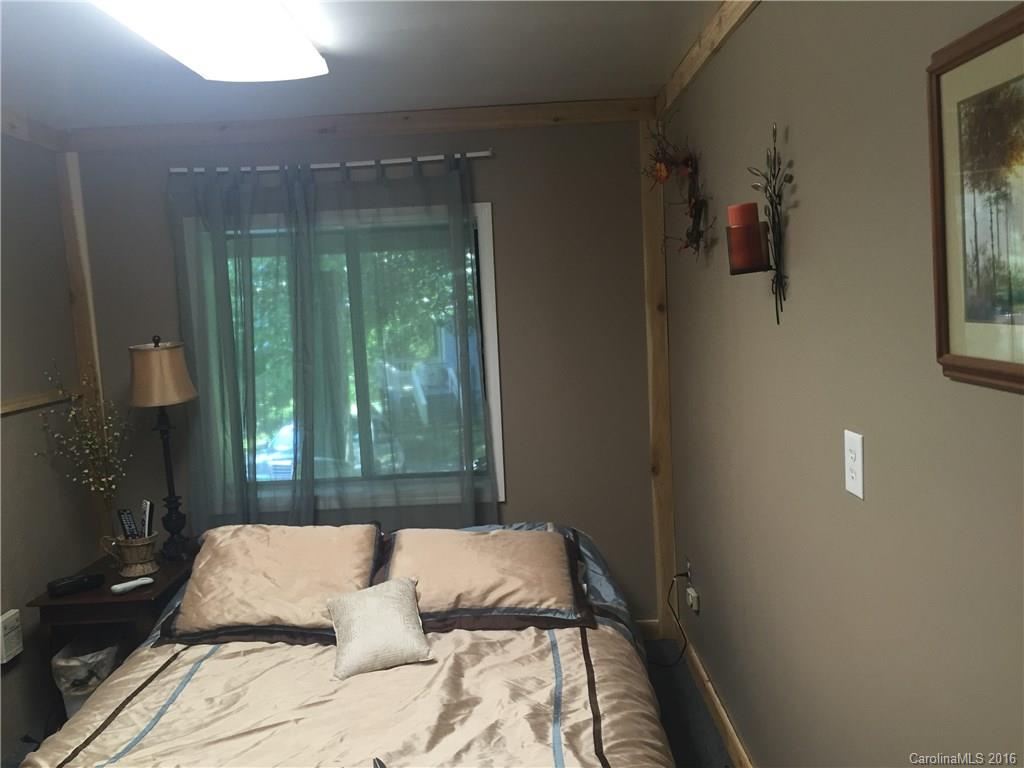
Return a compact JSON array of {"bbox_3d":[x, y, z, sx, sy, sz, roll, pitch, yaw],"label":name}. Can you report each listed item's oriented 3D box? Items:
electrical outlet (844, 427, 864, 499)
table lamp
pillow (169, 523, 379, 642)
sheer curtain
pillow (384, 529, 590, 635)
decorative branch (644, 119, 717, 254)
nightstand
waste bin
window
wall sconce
[{"bbox_3d":[0.634,0.148,1.600,0.012,0.116,0.071,-3,6,0],"label":"electrical outlet"},{"bbox_3d":[-1.351,0.251,3.360,0.270,0.875,0.270,-3,6,0],"label":"table lamp"},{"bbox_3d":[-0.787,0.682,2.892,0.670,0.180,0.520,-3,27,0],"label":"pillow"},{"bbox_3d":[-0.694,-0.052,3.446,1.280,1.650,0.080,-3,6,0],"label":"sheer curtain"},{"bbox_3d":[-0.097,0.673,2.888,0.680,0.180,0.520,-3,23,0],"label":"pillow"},{"bbox_3d":[0.528,-0.655,2.865,0.165,0.440,0.420,-3,6,0],"label":"decorative branch"},{"bbox_3d":[-1.441,0.966,3.276,0.430,0.510,0.600,-3,6,0],"label":"nightstand"},{"bbox_3d":[-1.462,1.089,2.988,0.230,0.330,0.230,-3,6,0],"label":"waste bin"},{"bbox_3d":[-0.650,-0.092,3.522,1.200,1.225,0.100,-3,6,0],"label":"window"},{"bbox_3d":[0.551,-0.357,1.951,0.130,0.450,0.200,-3,6,0],"label":"wall sconce"}]

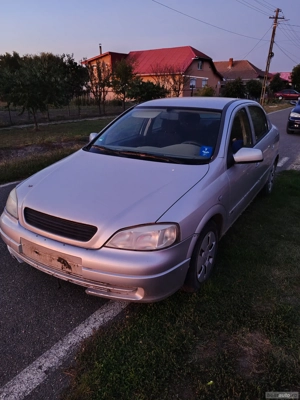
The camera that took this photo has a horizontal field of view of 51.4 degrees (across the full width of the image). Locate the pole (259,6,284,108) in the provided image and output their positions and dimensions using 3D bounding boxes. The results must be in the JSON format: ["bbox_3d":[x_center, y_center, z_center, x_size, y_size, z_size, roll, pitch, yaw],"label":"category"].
[{"bbox_3d":[11.981,-13.953,31.153,1.400,8.943,0.400,13,22,28],"label":"pole"}]

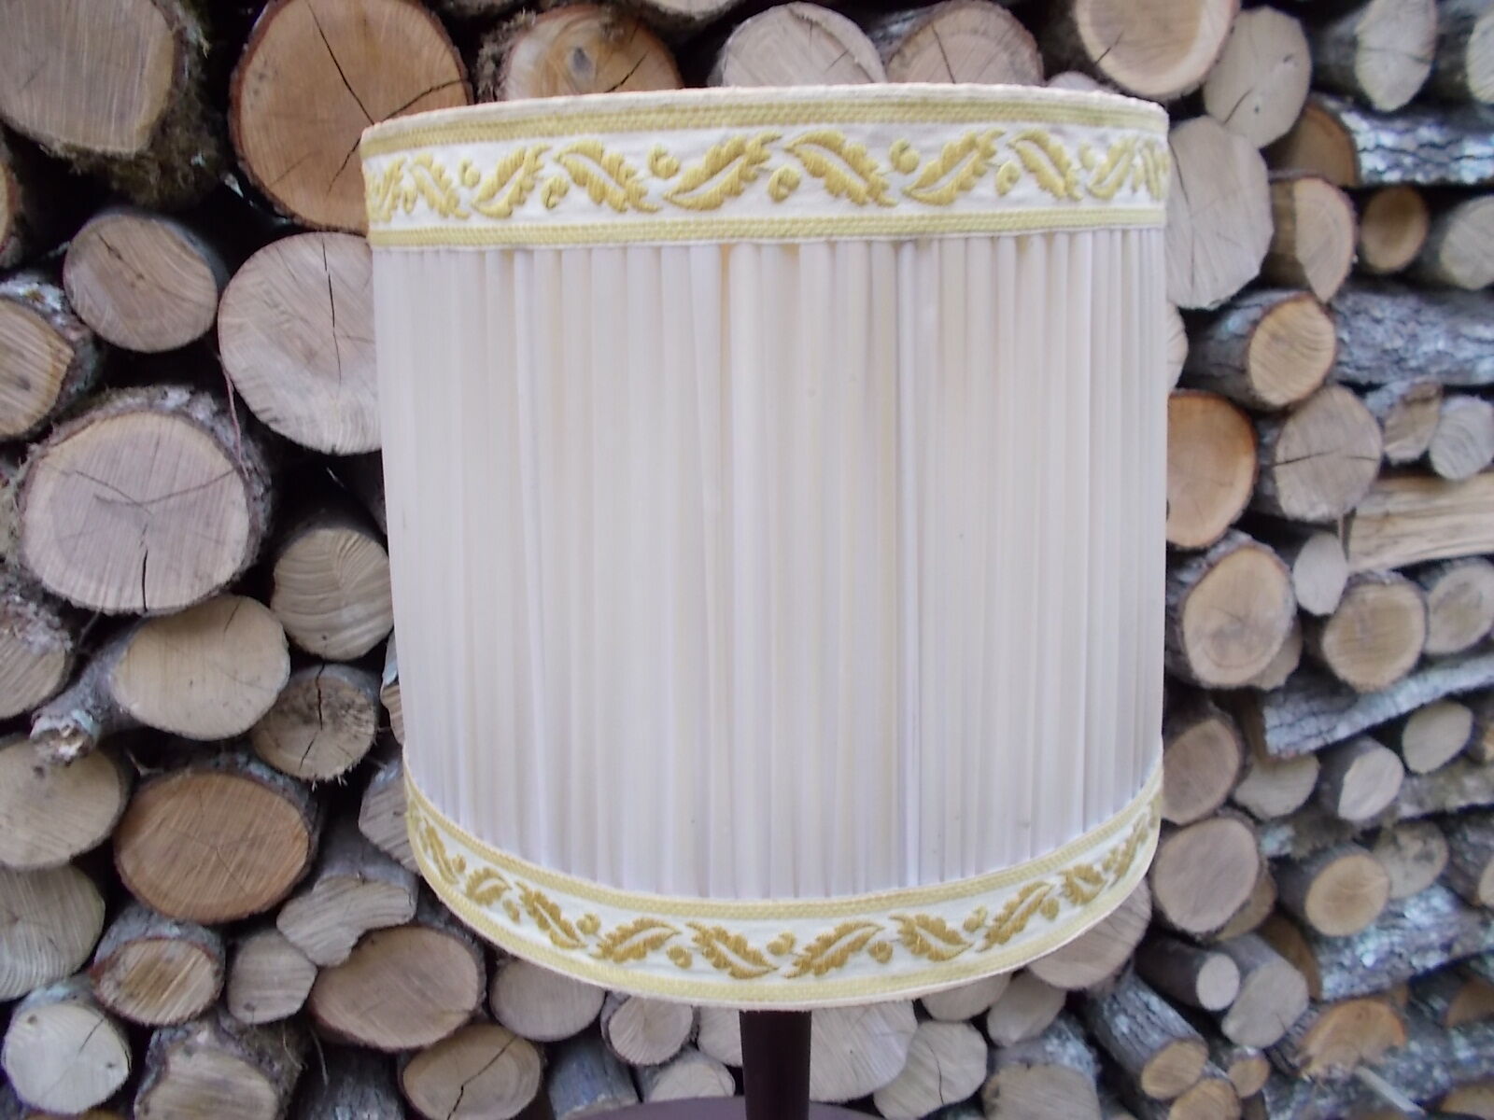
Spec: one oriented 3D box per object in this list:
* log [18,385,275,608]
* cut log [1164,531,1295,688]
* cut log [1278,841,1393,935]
[{"bbox_3d":[-0.496,-0.076,0.987,0.165,0.162,0.340,-6,16,-15],"label":"log"},{"bbox_3d":[0.453,0.017,1.288,0.140,0.150,0.330,-6,16,-15],"label":"cut log"},{"bbox_3d":[0.643,0.343,1.429,0.112,0.106,0.320,-6,16,-15],"label":"cut log"}]

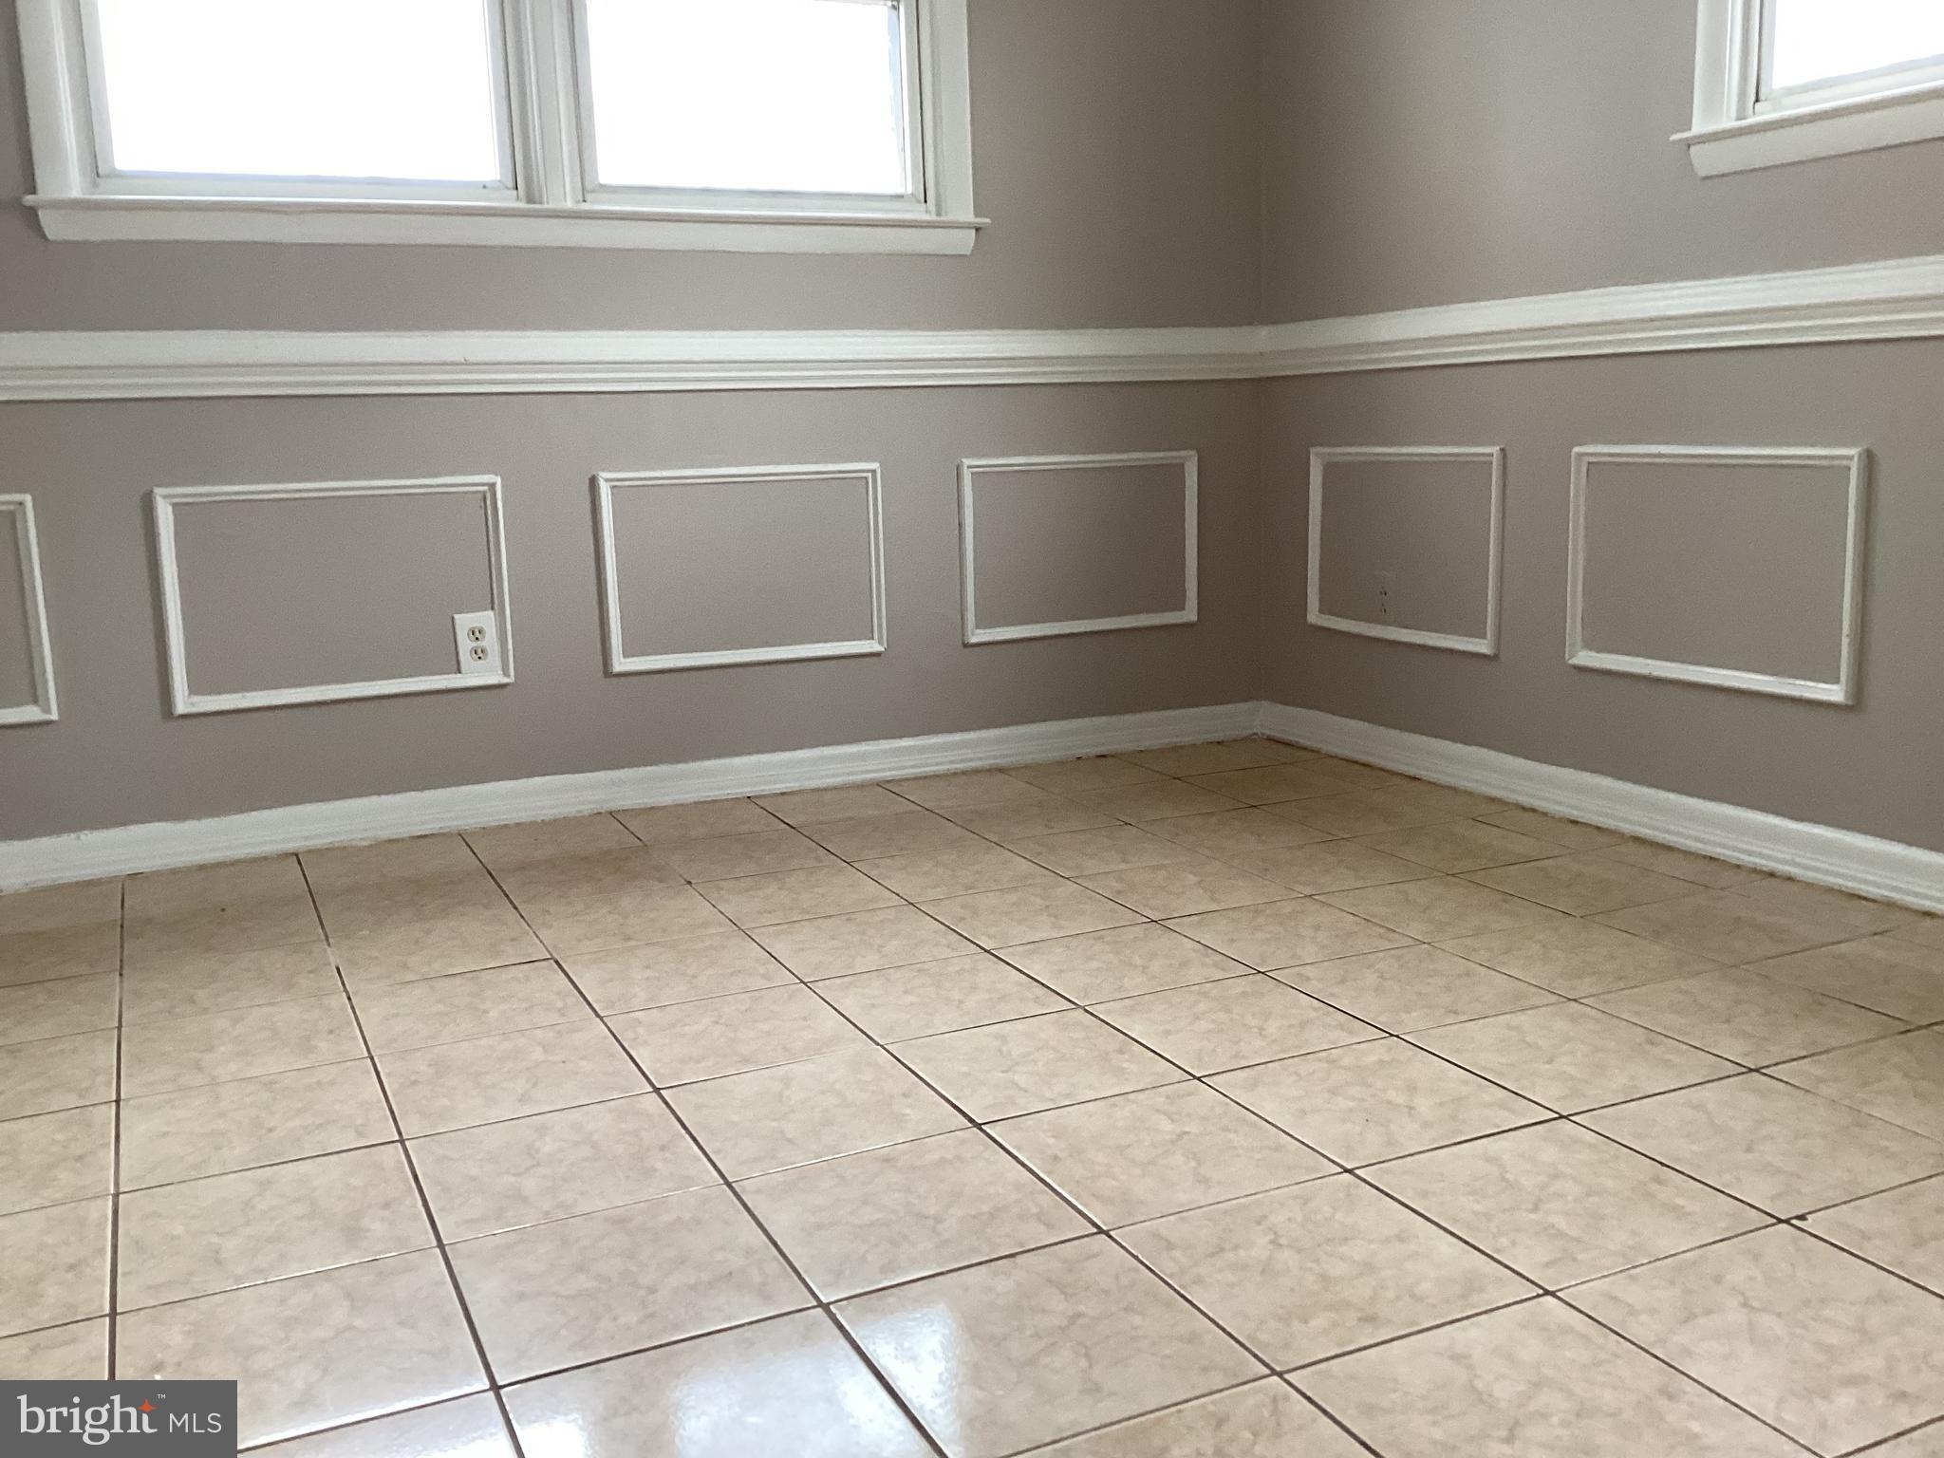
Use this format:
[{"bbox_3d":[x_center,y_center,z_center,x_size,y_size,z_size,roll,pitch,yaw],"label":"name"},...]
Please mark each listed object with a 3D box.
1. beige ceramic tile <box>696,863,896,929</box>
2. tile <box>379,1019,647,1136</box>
[{"bbox_3d":[-0.307,0.296,3.040,0.298,0.010,0.298,-6,11,-24],"label":"beige ceramic tile"},{"bbox_3d":[-0.600,0.450,2.256,0.301,0.012,0.301,-6,11,-24],"label":"tile"}]

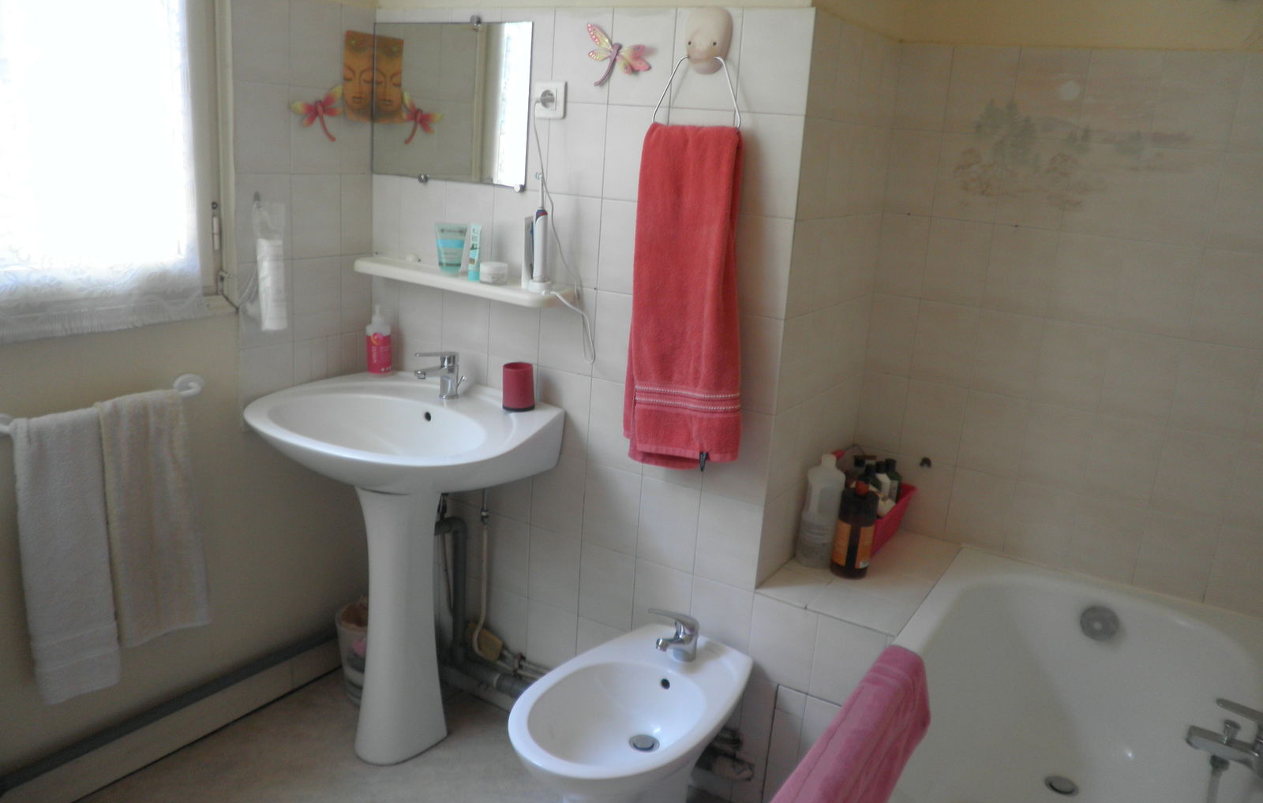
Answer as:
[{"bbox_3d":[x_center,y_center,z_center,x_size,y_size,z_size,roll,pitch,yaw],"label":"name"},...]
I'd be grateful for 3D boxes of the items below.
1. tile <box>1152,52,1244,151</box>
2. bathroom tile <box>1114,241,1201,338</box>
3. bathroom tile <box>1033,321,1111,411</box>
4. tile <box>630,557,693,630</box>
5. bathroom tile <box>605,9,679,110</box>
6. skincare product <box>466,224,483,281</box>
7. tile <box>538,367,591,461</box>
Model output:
[{"bbox_3d":[1.169,-0.621,1.964,0.149,0.201,0.010,13,18,29],"label":"tile"},{"bbox_3d":[1.159,-0.248,2.081,0.150,0.200,0.010,12,17,28],"label":"bathroom tile"},{"bbox_3d":[1.018,-0.085,2.190,0.149,0.200,0.010,12,17,29],"label":"bathroom tile"},{"bbox_3d":[0.071,0.470,2.198,0.149,0.200,0.010,12,17,29],"label":"tile"},{"bbox_3d":[0.025,-0.722,1.990,0.148,0.191,0.010,12,17,28],"label":"bathroom tile"},{"bbox_3d":[-0.367,-0.350,2.223,0.033,0.128,0.028,10,16,21],"label":"skincare product"},{"bbox_3d":[-0.158,0.026,2.232,0.149,0.201,0.010,13,18,28],"label":"tile"}]

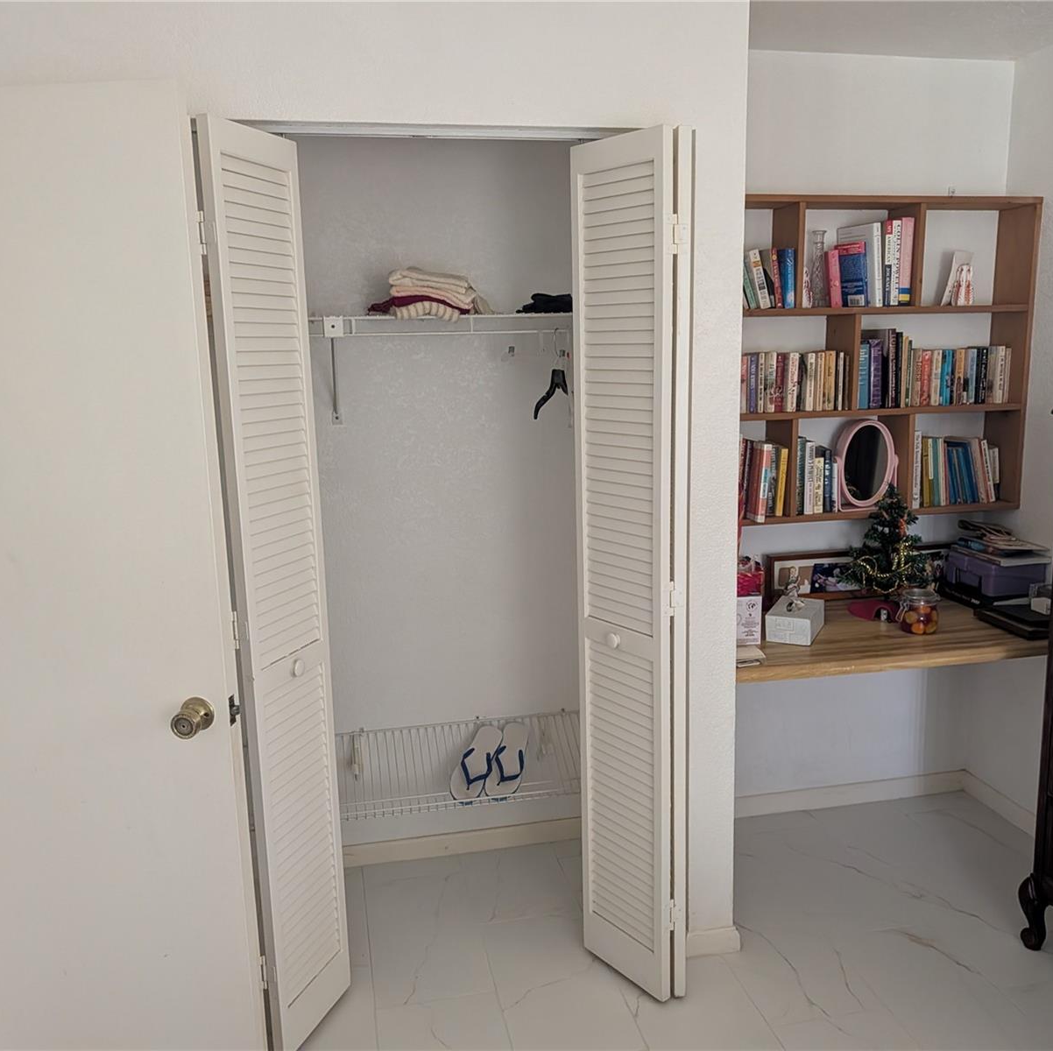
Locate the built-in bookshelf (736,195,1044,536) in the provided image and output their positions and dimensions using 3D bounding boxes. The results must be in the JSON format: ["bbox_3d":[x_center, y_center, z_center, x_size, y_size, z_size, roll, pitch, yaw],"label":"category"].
[{"bbox_3d":[0.986,-0.505,2.998,1.180,0.962,0.170,-3,11,-11],"label":"built-in bookshelf"}]

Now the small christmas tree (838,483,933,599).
[{"bbox_3d":[1.133,0.067,3.019,0.285,0.375,0.280,0,11,5],"label":"small christmas tree"}]

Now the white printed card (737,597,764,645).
[{"bbox_3d":[0.614,0.261,2.773,0.100,0.137,0.080,-2,11,-1],"label":"white printed card"}]

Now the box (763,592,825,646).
[{"bbox_3d":[0.791,0.278,2.836,0.121,0.076,0.220,4,12,26],"label":"box"}]

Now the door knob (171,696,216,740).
[{"bbox_3d":[-0.620,0.360,1.792,0.066,0.066,0.062,-1,11,4],"label":"door knob"}]

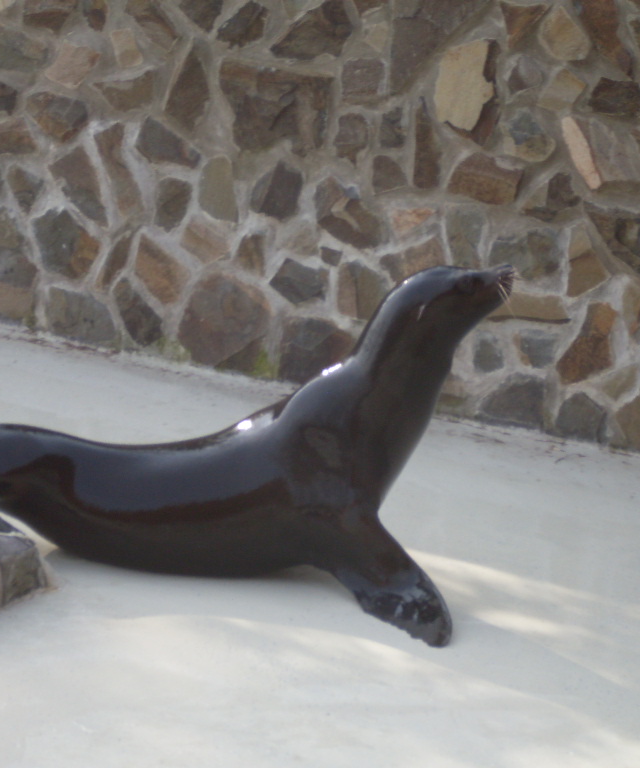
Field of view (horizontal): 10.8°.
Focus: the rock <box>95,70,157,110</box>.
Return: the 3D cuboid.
[{"bbox_3d":[-0.530,-0.833,9.459,0.194,0.134,0.081,11,23,28],"label":"rock"}]

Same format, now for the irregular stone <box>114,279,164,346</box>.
[{"bbox_3d":[-0.502,-0.212,9.678,0.165,0.197,0.090,11,23,28],"label":"irregular stone"}]

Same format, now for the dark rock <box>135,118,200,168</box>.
[{"bbox_3d":[-0.412,-0.684,9.444,0.211,0.132,0.084,11,23,28],"label":"dark rock"}]

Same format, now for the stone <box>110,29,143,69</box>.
[{"bbox_3d":[-0.465,-0.829,8.294,0.090,0.096,0.070,10,21,27],"label":"stone"}]

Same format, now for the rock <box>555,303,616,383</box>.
[{"bbox_3d":[0.722,-0.113,8.945,0.180,0.249,0.090,11,20,33],"label":"rock"}]

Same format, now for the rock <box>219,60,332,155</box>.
[{"bbox_3d":[-0.104,-0.759,9.178,0.341,0.252,0.117,11,20,26],"label":"rock"}]

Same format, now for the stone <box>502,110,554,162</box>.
[{"bbox_3d":[0.553,-0.657,8.952,0.149,0.137,0.075,11,19,28],"label":"stone"}]

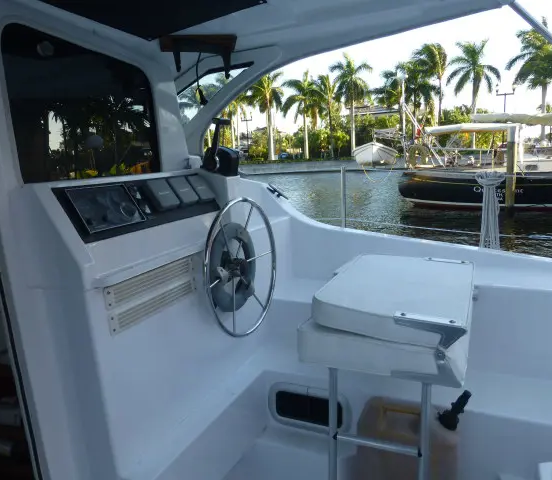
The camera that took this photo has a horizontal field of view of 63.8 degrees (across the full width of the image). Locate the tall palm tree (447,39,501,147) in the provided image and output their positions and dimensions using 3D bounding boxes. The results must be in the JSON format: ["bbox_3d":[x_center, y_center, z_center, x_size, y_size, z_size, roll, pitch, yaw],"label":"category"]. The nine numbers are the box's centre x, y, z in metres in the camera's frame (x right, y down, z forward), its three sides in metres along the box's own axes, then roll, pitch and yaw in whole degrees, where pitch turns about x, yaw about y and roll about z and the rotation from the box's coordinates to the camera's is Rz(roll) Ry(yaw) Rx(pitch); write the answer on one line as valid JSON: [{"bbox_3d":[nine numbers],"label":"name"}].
[{"bbox_3d":[19.580,-14.323,43.989,5.230,10.590,5.230,-2,11,0],"label":"tall palm tree"}]

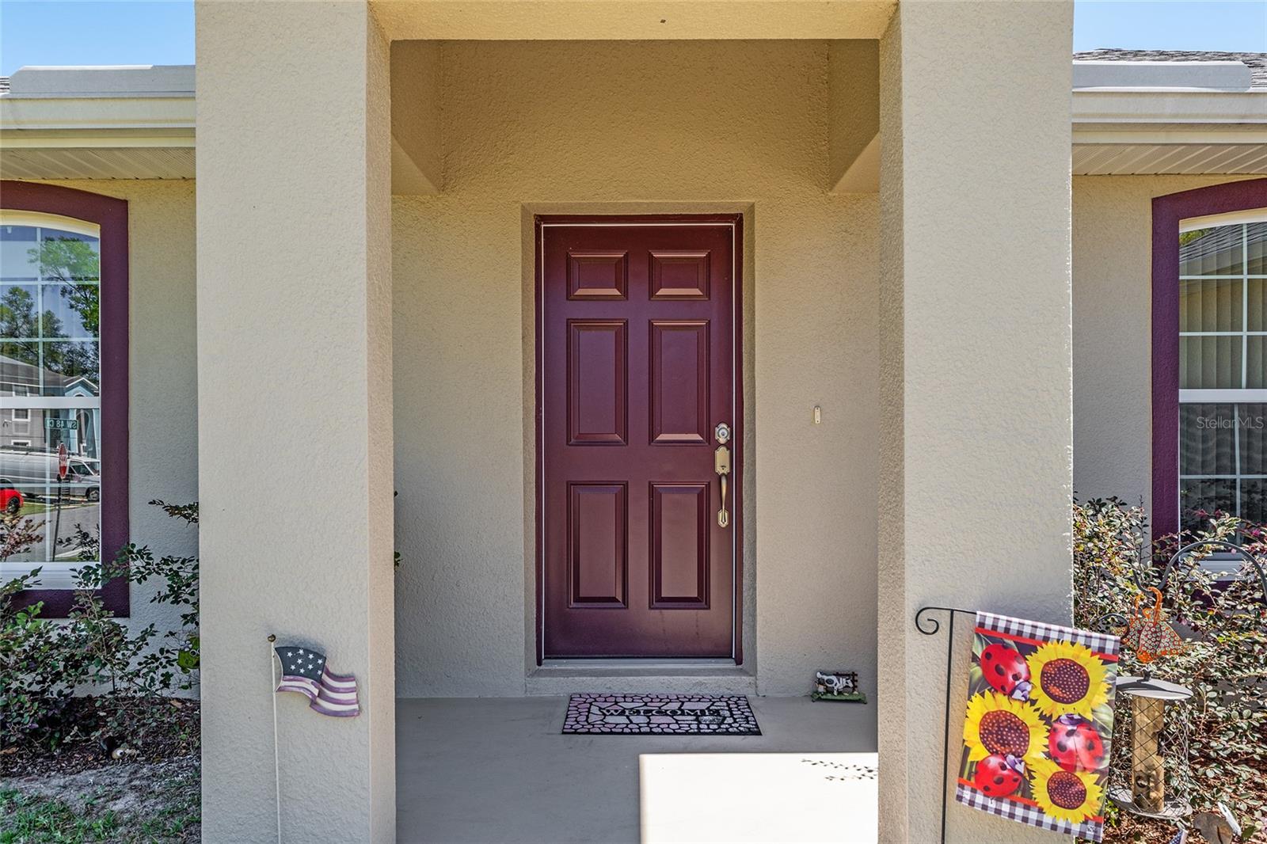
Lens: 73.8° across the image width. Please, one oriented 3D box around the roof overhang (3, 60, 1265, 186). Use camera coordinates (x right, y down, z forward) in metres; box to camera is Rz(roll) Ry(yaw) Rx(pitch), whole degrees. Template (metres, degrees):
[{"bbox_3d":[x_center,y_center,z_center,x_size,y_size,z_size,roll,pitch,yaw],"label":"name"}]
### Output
[{"bbox_3d":[0.000,-1.205,3.420,4.900,0.290,0.540,0,0,0],"label":"roof overhang"}]

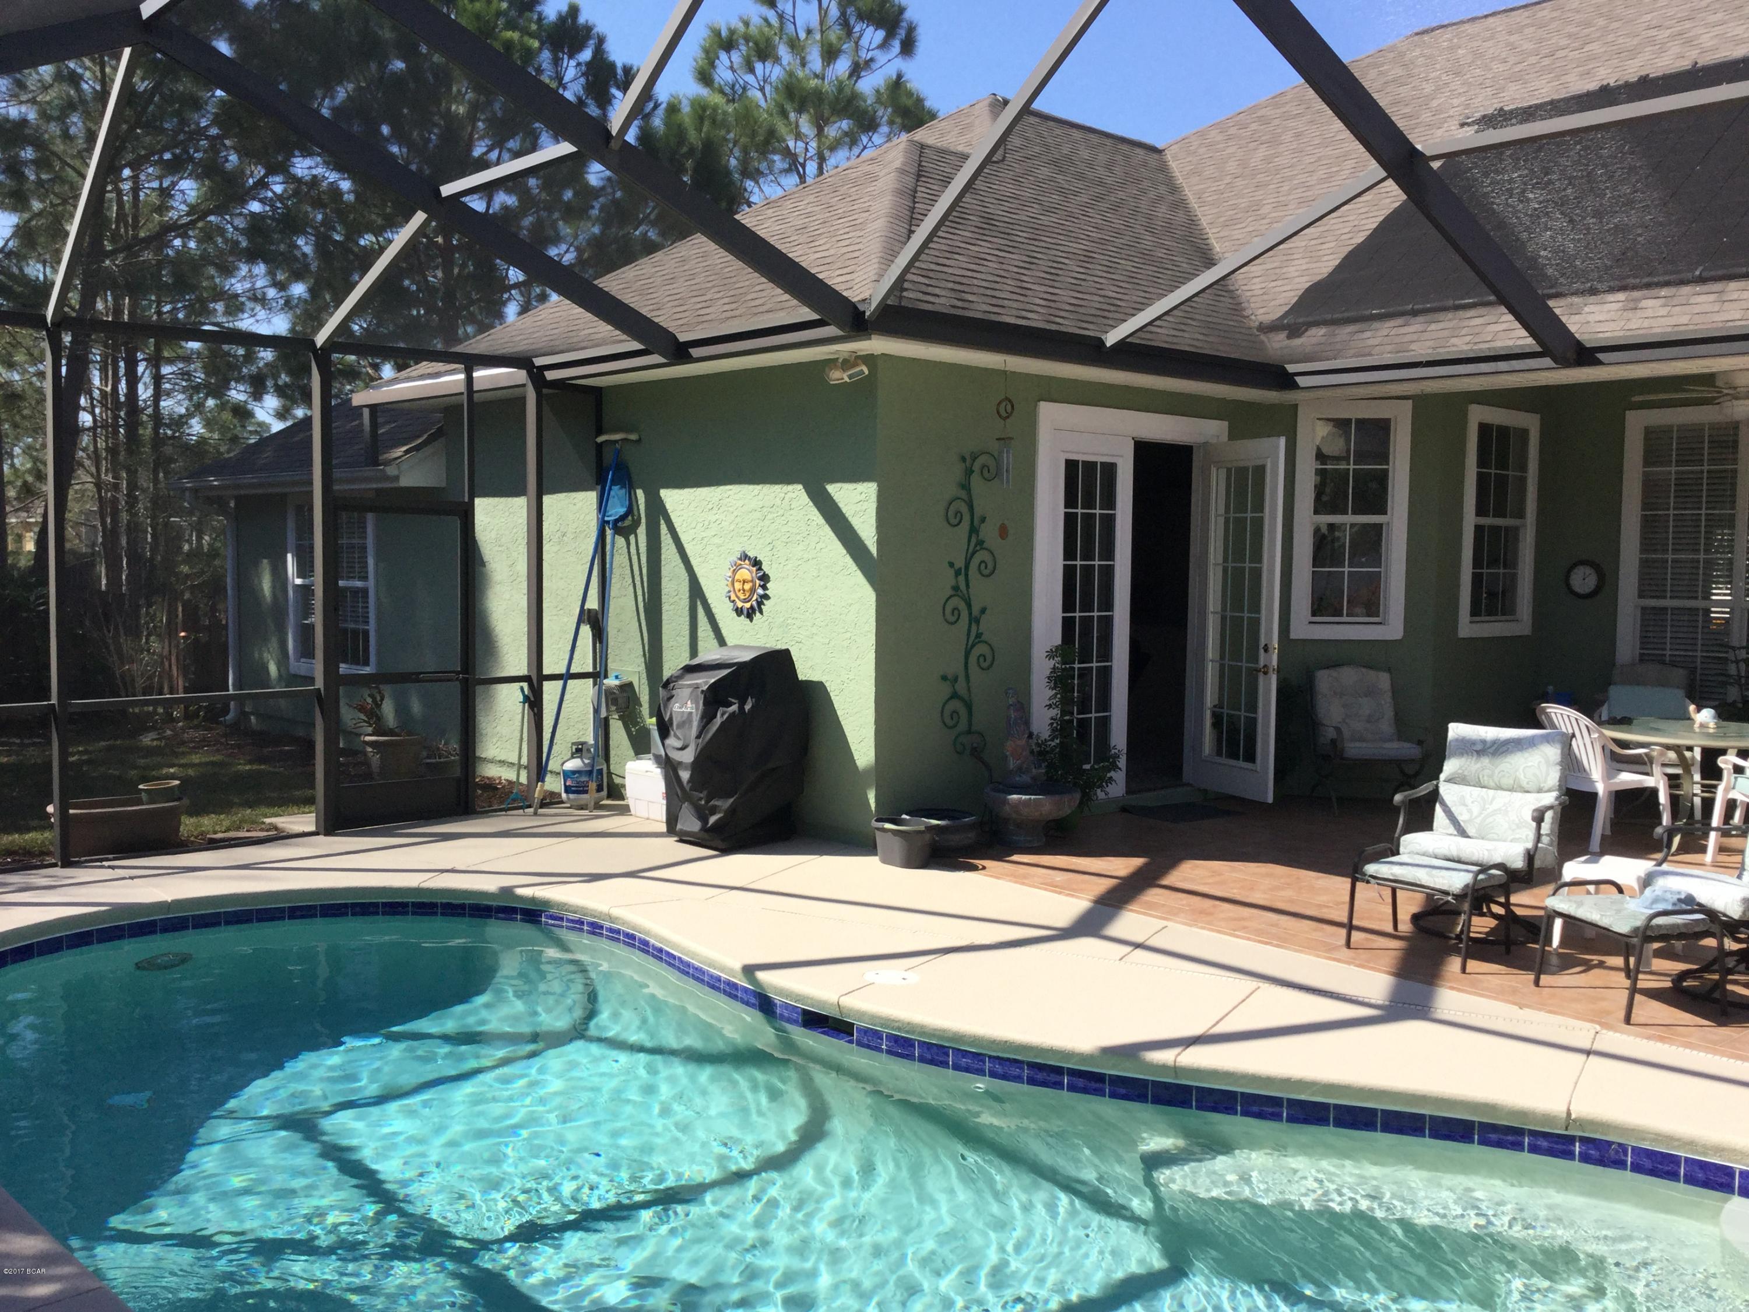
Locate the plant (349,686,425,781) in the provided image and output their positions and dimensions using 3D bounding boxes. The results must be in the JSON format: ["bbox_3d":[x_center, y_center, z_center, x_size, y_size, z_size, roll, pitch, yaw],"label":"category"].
[{"bbox_3d":[-3.577,0.613,11.500,0.470,0.770,0.500,-3,5,-43],"label":"plant"}]

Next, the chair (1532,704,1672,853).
[{"bbox_3d":[4.519,0.743,9.848,0.600,0.870,0.570,-1,4,-23],"label":"chair"}]

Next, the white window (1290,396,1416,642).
[{"bbox_3d":[3.552,-1.010,11.691,0.830,1.773,0.100,1,4,3],"label":"white window"}]

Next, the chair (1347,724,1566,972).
[{"bbox_3d":[2.793,0.850,7.398,0.740,0.950,1.370,5,6,45],"label":"chair"}]

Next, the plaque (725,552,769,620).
[{"bbox_3d":[-0.839,-0.450,10.111,0.060,0.440,0.440,-3,5,-43],"label":"plaque"}]

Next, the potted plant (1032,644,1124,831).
[{"bbox_3d":[1.306,0.522,10.149,0.500,1.180,0.450,-3,5,-42],"label":"potted plant"}]

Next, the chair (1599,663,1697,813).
[{"bbox_3d":[5.123,0.649,10.443,0.610,0.990,0.660,1,4,8],"label":"chair"}]

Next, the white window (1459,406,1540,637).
[{"bbox_3d":[4.877,-1.029,12.234,1.117,1.760,0.100,-3,5,-40],"label":"white window"}]

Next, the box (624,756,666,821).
[{"bbox_3d":[-1.314,0.876,10.292,0.370,0.380,0.550,-3,5,-43],"label":"box"}]

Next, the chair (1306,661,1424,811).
[{"bbox_3d":[3.477,0.582,11.150,0.600,0.990,0.670,0,4,-9],"label":"chair"}]

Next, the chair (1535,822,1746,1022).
[{"bbox_3d":[3.457,0.924,6.465,1.370,0.950,0.740,0,4,-16],"label":"chair"}]

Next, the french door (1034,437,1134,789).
[{"bbox_3d":[1.409,-0.250,10.532,0.880,2.460,0.090,-3,5,-42],"label":"french door"}]

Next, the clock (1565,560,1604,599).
[{"bbox_3d":[5.673,-0.610,12.525,0.050,0.315,0.315,-3,5,-40],"label":"clock"}]

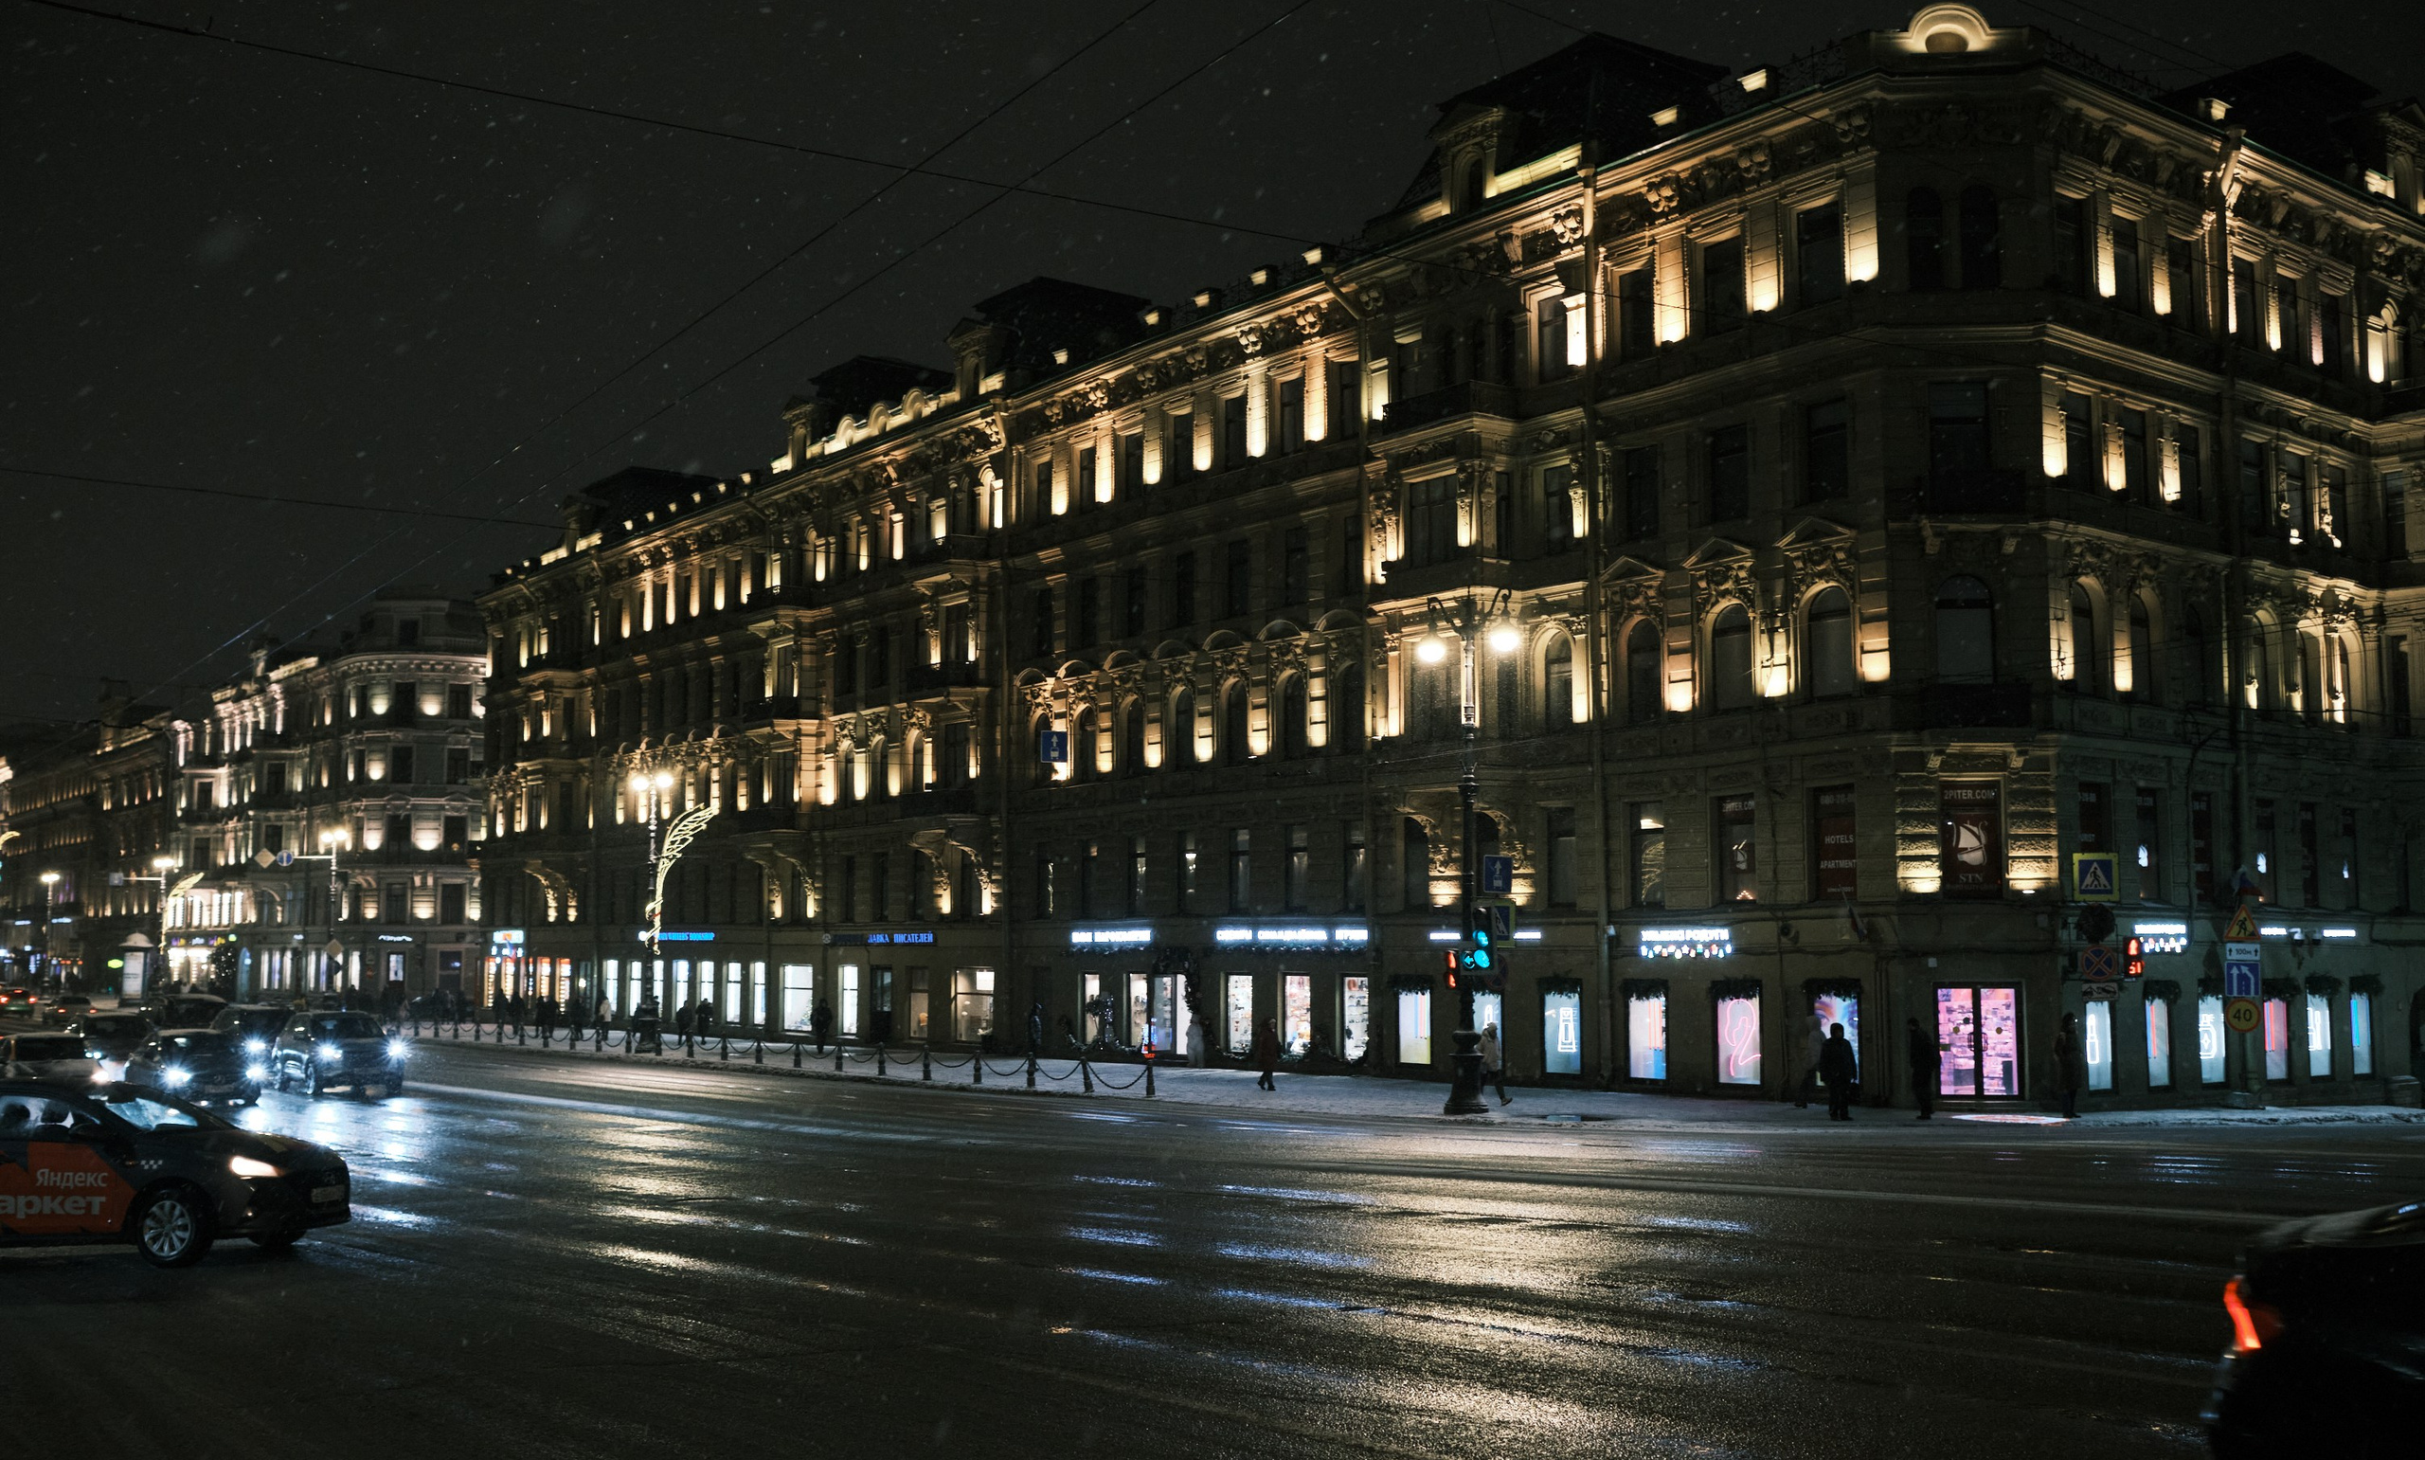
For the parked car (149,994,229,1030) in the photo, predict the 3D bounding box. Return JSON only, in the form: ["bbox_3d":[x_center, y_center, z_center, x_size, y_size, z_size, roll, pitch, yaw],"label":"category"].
[{"bbox_3d":[-31.443,8.968,71.792,1.880,1.760,4.600,5,-8,-35],"label":"parked car"}]

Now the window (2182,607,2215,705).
[{"bbox_3d":[21.119,-1.582,50.715,1.281,2.103,0.250,5,-7,-39],"label":"window"}]

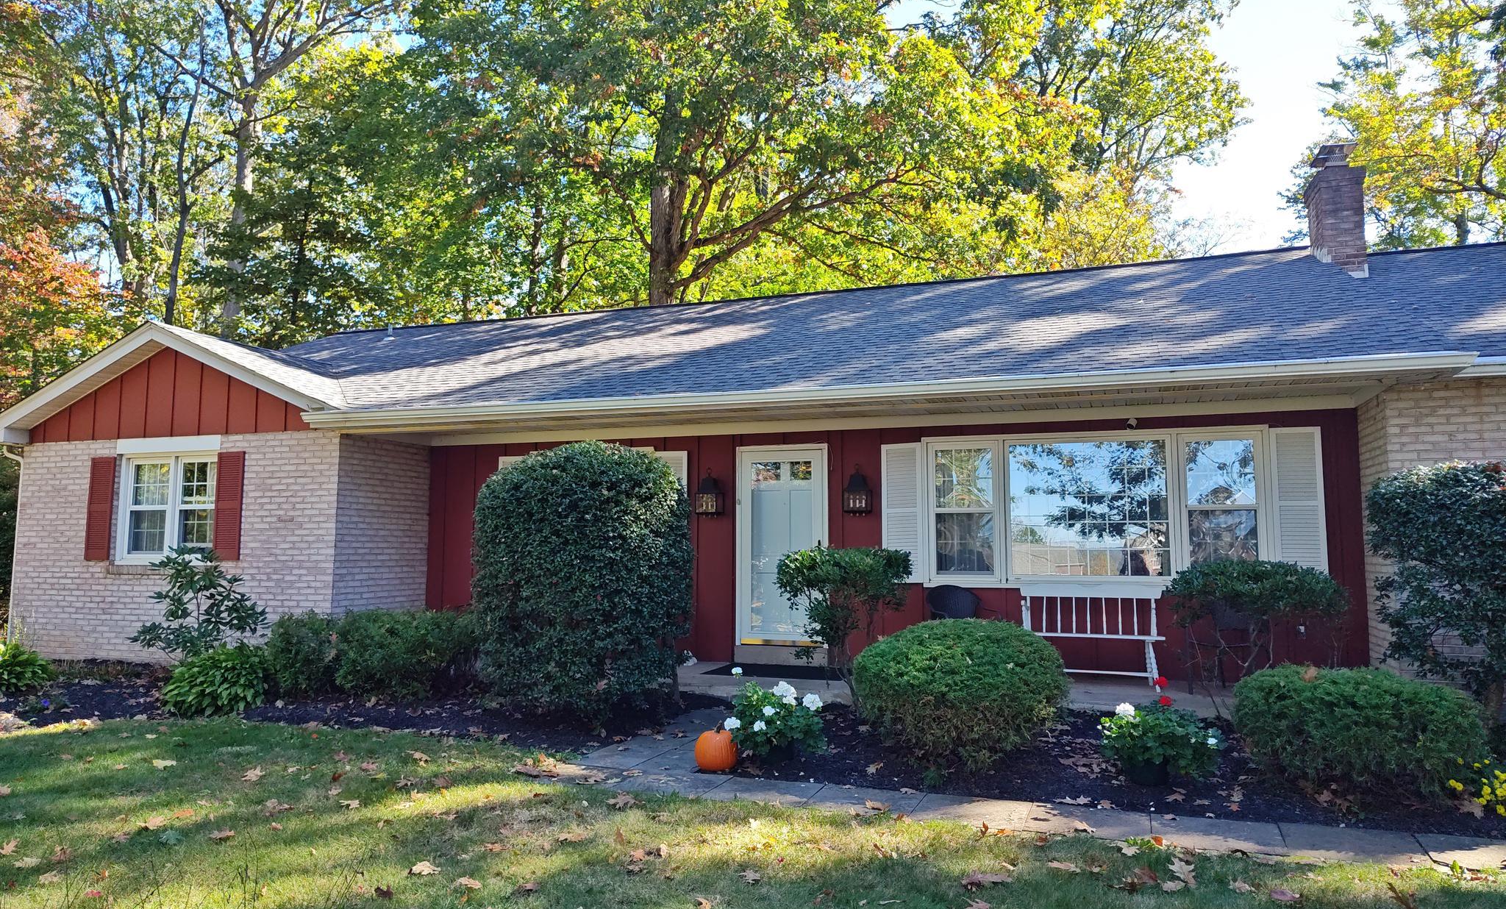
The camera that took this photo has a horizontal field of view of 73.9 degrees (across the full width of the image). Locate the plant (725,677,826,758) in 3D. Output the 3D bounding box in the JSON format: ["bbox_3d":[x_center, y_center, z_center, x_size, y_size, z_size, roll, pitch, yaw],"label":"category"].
[{"bbox_3d":[0.162,1.799,6.888,0.660,0.550,0.620,0,-5,0],"label":"plant"}]

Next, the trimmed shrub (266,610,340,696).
[{"bbox_3d":[-4.219,1.848,9.474,0.780,0.770,0.750,-2,-6,19],"label":"trimmed shrub"}]

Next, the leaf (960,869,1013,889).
[{"bbox_3d":[1.020,1.858,4.370,0.220,0.045,0.150,-2,-6,21],"label":"leaf"}]

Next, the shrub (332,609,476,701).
[{"bbox_3d":[-3.063,1.774,8.924,1.220,0.770,0.920,-2,-6,21],"label":"shrub"}]

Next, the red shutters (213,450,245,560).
[{"bbox_3d":[-5.811,0.571,11.106,0.390,1.202,0.045,-2,-6,19],"label":"red shutters"}]

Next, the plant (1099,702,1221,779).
[{"bbox_3d":[2.519,1.767,6.214,0.700,0.430,0.640,-2,-6,21],"label":"plant"}]

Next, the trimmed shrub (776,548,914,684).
[{"bbox_3d":[0.809,1.459,8.577,1.180,1.370,1.050,-2,-6,19],"label":"trimmed shrub"}]

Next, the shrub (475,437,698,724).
[{"bbox_3d":[-1.375,1.033,8.361,1.600,2.230,1.500,0,-6,0],"label":"shrub"}]

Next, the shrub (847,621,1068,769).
[{"bbox_3d":[1.374,1.583,6.766,1.420,0.940,1.350,-2,-6,19],"label":"shrub"}]

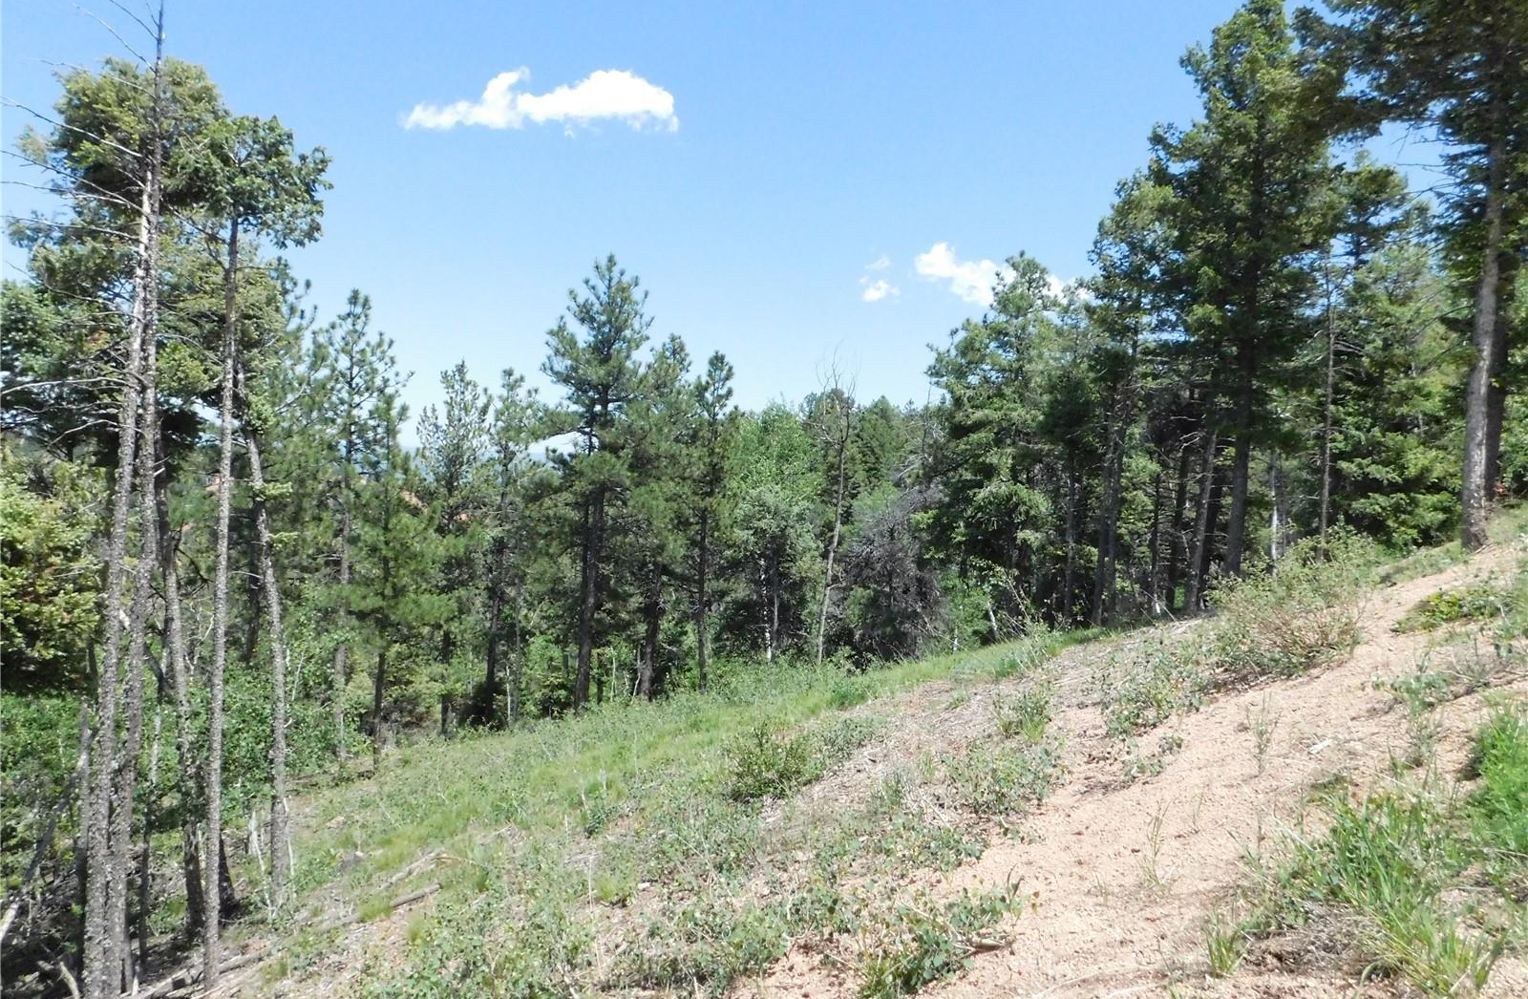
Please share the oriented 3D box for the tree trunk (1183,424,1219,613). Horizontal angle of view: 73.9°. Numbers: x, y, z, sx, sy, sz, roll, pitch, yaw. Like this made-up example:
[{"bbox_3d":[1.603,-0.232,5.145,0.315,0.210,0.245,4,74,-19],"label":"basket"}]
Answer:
[{"bbox_3d":[7.321,0.324,16.944,0.227,3.187,0.227,5,2,23],"label":"tree trunk"}]

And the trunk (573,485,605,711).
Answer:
[{"bbox_3d":[-4.275,2.426,24.900,0.439,5.543,0.351,4,2,-9],"label":"trunk"}]

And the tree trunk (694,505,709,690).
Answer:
[{"bbox_3d":[-1.322,2.211,21.930,0.176,3.987,0.176,1,2,-3],"label":"tree trunk"}]

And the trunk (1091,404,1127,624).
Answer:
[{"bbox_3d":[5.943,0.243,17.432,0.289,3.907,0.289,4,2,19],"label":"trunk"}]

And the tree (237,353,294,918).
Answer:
[{"bbox_3d":[-5.035,1.370,10.201,0.276,5.519,0.179,-4,2,-27],"label":"tree"}]

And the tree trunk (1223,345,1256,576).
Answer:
[{"bbox_3d":[8.865,-0.714,18.922,0.356,4.322,0.320,5,2,25],"label":"tree trunk"}]

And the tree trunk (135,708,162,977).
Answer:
[{"bbox_3d":[-4.941,2.749,8.160,0.096,2.213,0.086,3,2,-30],"label":"tree trunk"}]

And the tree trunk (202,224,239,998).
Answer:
[{"bbox_3d":[-3.898,0.798,7.299,0.120,5.593,0.108,2,2,-28],"label":"tree trunk"}]

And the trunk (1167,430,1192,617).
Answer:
[{"bbox_3d":[8.553,0.498,20.934,0.246,3.681,0.222,5,2,22],"label":"trunk"}]

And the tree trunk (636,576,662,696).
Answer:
[{"bbox_3d":[-2.521,3.052,22.453,0.271,2.716,0.271,3,2,-6],"label":"tree trunk"}]

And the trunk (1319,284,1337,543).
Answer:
[{"bbox_3d":[10.497,-1.613,18.916,0.121,4.771,0.121,3,2,29],"label":"trunk"}]

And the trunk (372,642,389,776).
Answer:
[{"bbox_3d":[-8.121,4.455,21.450,0.202,2.751,0.202,3,2,-20],"label":"trunk"}]

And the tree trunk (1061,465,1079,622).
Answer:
[{"bbox_3d":[5.575,0.785,18.449,0.164,2.891,0.164,2,2,17],"label":"tree trunk"}]

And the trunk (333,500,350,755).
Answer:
[{"bbox_3d":[-8.860,2.705,21.406,0.218,5.392,0.218,2,2,-22],"label":"trunk"}]

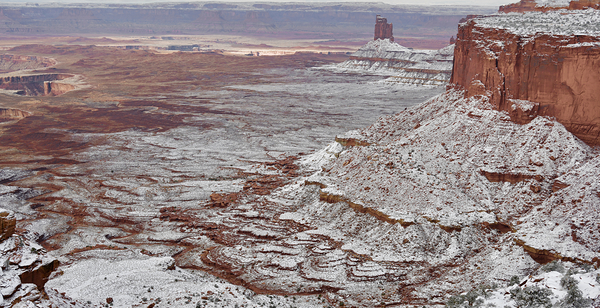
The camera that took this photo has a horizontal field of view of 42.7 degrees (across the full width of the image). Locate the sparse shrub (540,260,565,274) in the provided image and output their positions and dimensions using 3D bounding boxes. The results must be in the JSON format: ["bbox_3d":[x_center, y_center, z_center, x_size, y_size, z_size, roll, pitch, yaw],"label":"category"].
[{"bbox_3d":[26.350,11.845,80.000,2.505,1.429,2.254,0,11,0],"label":"sparse shrub"}]

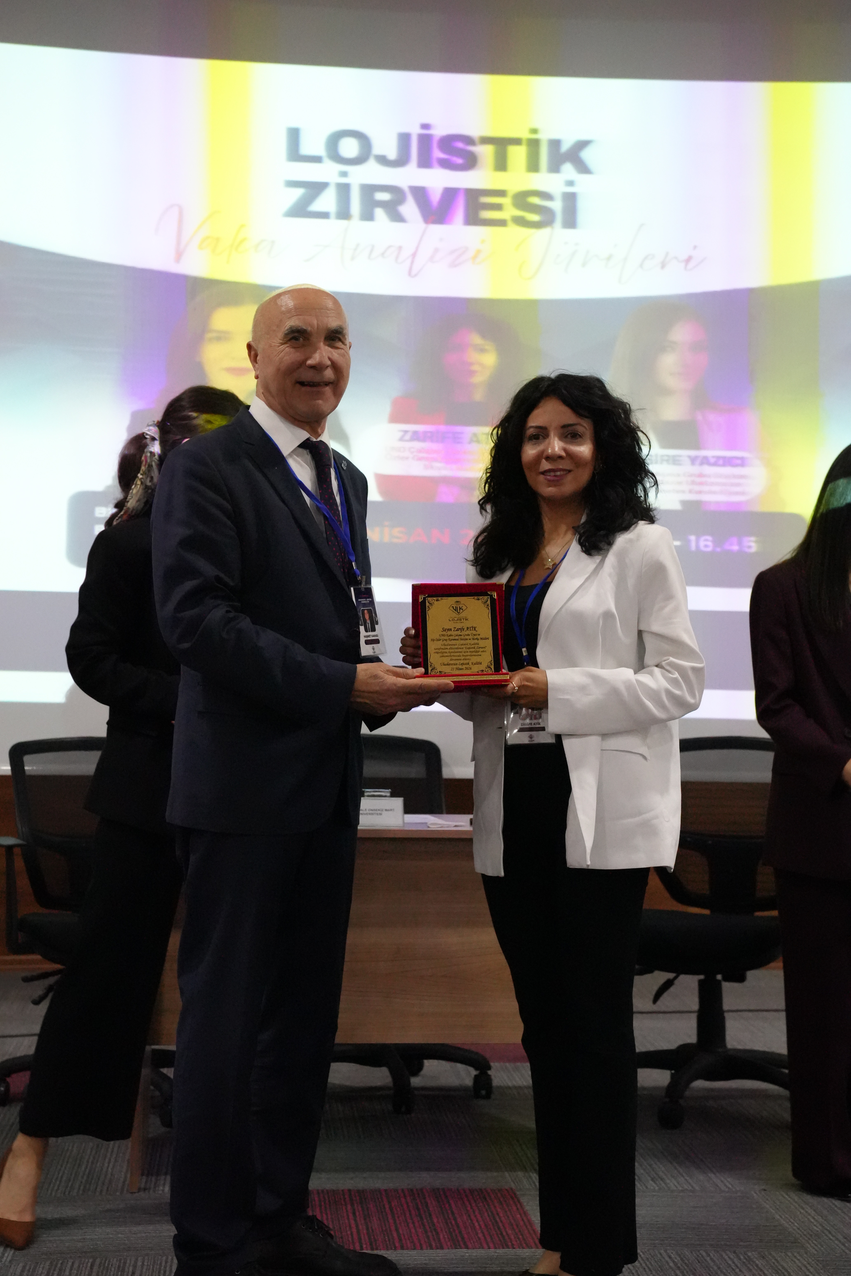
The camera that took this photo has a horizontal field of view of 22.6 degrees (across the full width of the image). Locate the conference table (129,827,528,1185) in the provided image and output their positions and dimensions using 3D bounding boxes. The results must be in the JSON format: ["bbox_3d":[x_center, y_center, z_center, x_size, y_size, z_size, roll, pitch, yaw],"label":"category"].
[{"bbox_3d":[-0.134,0.783,4.730,1.040,0.755,0.570,1,-1,-5],"label":"conference table"}]

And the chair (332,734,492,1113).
[{"bbox_3d":[-0.111,0.712,5.533,0.620,0.935,0.620,1,-1,-10],"label":"chair"}]

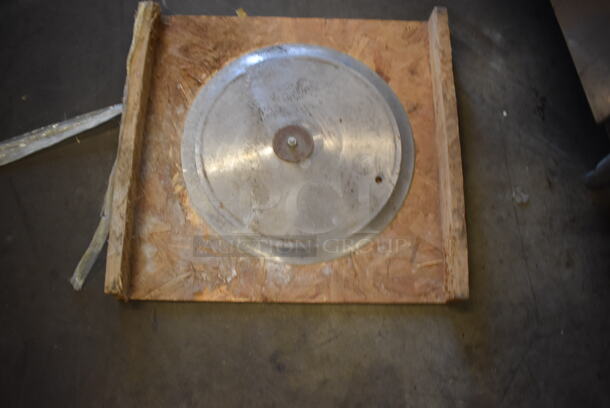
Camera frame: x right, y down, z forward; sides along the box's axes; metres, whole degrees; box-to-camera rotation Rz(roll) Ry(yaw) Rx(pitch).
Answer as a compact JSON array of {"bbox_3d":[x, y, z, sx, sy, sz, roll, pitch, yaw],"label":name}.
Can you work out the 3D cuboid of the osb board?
[{"bbox_3d":[-0.023,-0.099,0.773,0.544,0.053,0.515,1,75,-1],"label":"osb board"}]

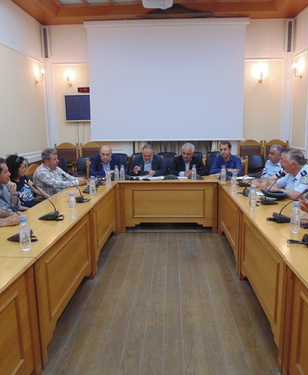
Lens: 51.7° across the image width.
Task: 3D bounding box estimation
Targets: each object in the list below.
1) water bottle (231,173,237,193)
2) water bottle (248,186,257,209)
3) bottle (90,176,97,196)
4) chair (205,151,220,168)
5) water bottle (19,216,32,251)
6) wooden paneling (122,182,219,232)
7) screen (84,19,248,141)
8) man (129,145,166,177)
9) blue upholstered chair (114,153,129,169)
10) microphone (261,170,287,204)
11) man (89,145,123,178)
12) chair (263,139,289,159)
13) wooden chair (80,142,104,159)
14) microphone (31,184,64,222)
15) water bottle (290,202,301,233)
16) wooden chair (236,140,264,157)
[{"bbox_3d":[0.962,-0.054,3.850,0.066,0.220,0.066,0,11,3],"label":"water bottle"},{"bbox_3d":[0.949,0.100,3.035,0.066,0.214,0.066,0,10,3],"label":"water bottle"},{"bbox_3d":[-0.701,-0.011,3.672,0.066,0.220,0.066,0,11,3],"label":"bottle"},{"bbox_3d":[1.282,-0.233,6.387,0.500,0.930,0.550,0,11,3],"label":"chair"},{"bbox_3d":[-0.830,0.300,2.037,0.067,0.210,0.067,0,10,3],"label":"water bottle"},{"bbox_3d":[0.220,0.292,4.823,1.474,0.758,0.080,0,10,4],"label":"wooden paneling"},{"bbox_3d":[0.253,-2.265,6.800,3.461,2.506,0.100,0,10,4],"label":"screen"},{"bbox_3d":[-0.095,-0.060,5.369,0.580,1.300,0.720,0,10,3],"label":"man"},{"bbox_3d":[-0.729,-0.191,6.202,0.470,0.900,0.560,0,10,4],"label":"blue upholstered chair"},{"bbox_3d":[1.216,0.010,3.233,0.230,0.315,0.130,0,10,3],"label":"microphone"},{"bbox_3d":[-0.767,-0.030,5.120,0.560,1.250,0.750,-1,11,-1],"label":"man"},{"bbox_3d":[2.614,-0.432,6.665,0.540,1.080,0.580,0,10,4],"label":"chair"},{"bbox_3d":[-1.346,-0.370,6.742,0.540,1.120,0.580,0,11,3],"label":"wooden chair"},{"bbox_3d":[-0.930,0.125,2.757,0.230,0.300,0.130,0,10,3],"label":"microphone"},{"bbox_3d":[1.051,0.225,2.351,0.068,0.210,0.068,0,10,4],"label":"water bottle"},{"bbox_3d":[2.076,-0.437,6.697,0.540,1.080,0.580,0,10,4],"label":"wooden chair"}]

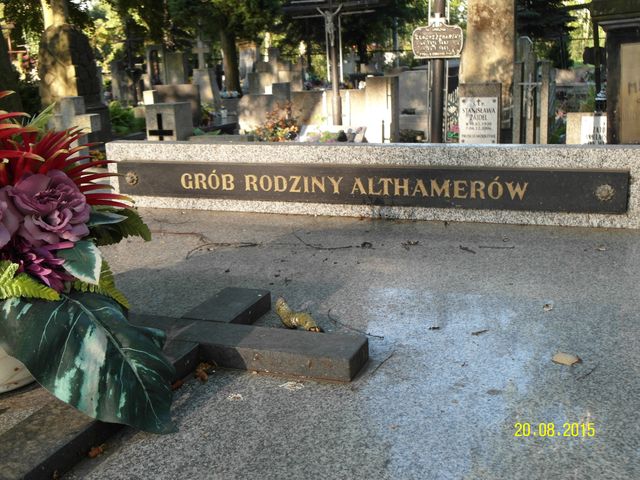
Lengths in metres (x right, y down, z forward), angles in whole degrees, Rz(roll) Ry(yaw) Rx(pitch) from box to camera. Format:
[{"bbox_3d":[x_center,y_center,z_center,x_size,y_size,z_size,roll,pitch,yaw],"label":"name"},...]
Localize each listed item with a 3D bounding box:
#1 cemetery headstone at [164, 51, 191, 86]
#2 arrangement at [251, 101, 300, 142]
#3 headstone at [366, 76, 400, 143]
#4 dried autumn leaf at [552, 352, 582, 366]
[{"bbox_3d":[-2.002,-2.273,11.105,0.290,0.850,0.130,3,15,21],"label":"cemetery headstone"},{"bbox_3d":[-0.315,-0.844,5.639,0.290,0.320,0.250,3,15,21],"label":"arrangement"},{"bbox_3d":[0.502,-0.979,6.071,0.210,0.580,0.200,3,15,21],"label":"headstone"},{"bbox_3d":[0.372,0.180,1.168,0.035,0.009,0.026,10,19,40],"label":"dried autumn leaf"}]

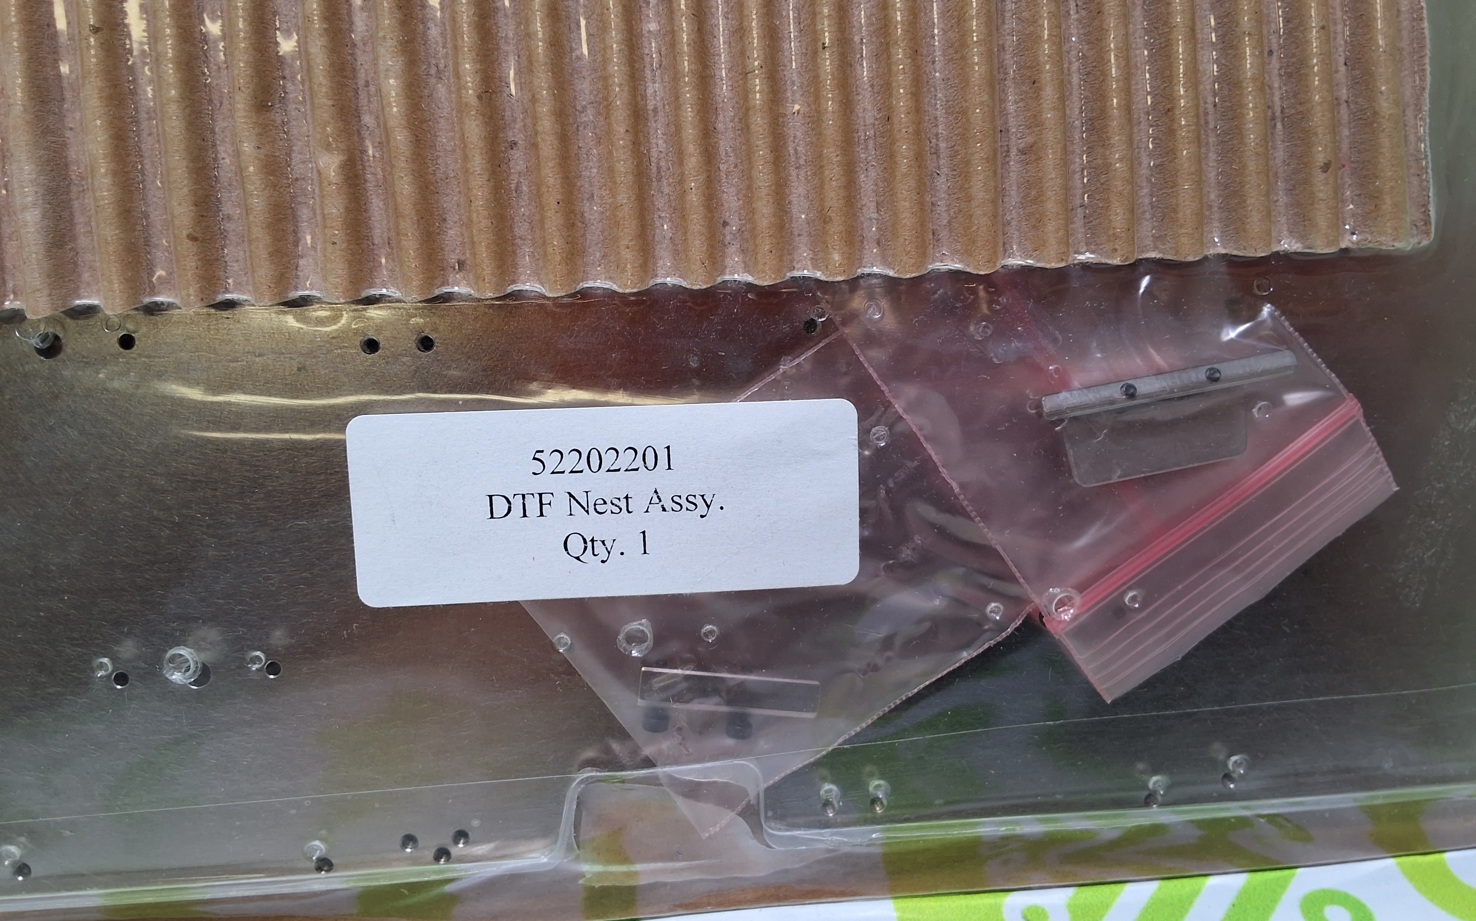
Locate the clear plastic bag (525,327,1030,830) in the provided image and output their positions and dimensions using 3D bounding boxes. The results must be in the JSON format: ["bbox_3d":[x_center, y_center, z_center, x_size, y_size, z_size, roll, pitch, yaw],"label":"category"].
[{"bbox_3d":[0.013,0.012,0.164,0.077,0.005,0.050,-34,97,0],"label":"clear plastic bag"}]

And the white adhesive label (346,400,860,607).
[{"bbox_3d":[-0.017,0.006,0.158,0.067,0.001,0.025,-2,98,-5],"label":"white adhesive label"}]

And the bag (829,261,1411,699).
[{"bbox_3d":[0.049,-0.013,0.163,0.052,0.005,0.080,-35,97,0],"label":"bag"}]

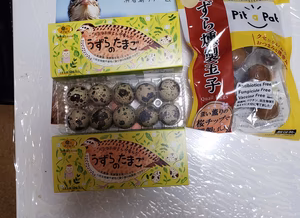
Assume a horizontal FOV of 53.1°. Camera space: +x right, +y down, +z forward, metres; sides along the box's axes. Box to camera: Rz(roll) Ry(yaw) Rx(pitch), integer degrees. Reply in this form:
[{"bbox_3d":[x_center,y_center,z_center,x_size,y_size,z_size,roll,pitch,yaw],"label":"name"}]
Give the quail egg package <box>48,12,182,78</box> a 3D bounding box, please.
[{"bbox_3d":[-0.037,-0.069,0.350,0.145,0.036,0.060,-5,87,2],"label":"quail egg package"}]

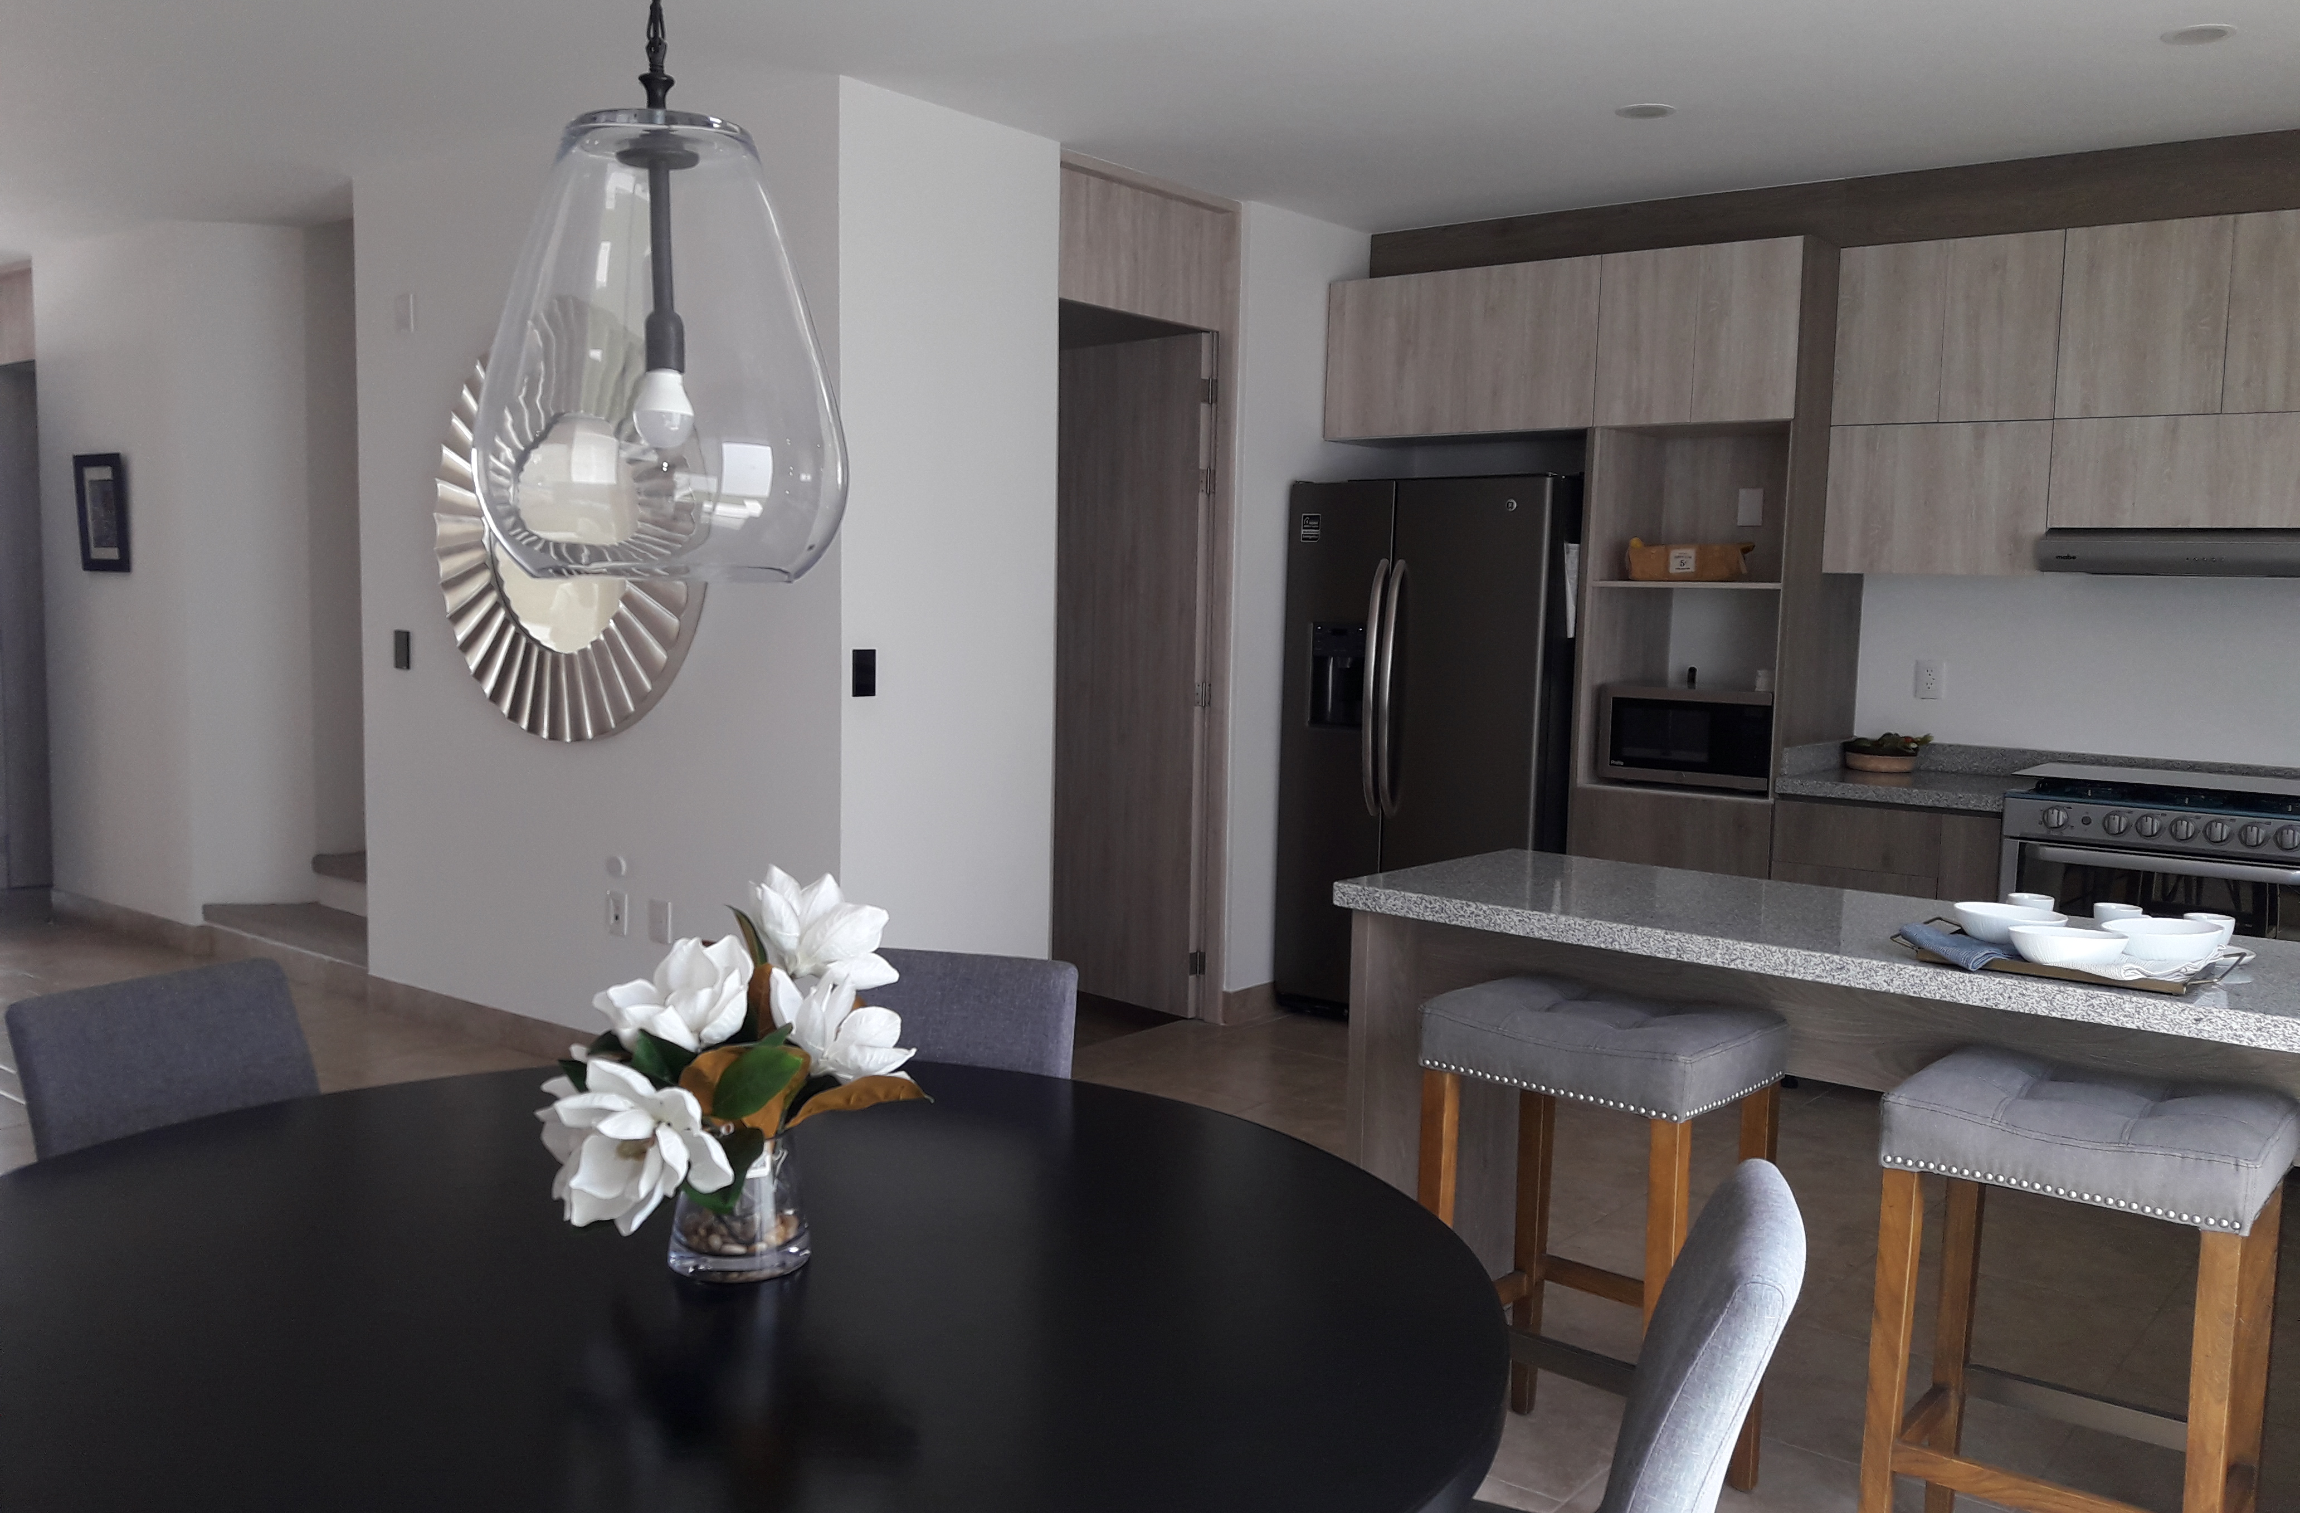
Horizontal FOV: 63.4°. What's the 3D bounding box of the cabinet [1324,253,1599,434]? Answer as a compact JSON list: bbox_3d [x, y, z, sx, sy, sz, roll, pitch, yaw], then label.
[{"bbox_3d":[1.147,-1.291,6.102,0.965,0.510,0.600,5,7,38],"label":"cabinet"}]

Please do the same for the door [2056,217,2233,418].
[{"bbox_3d":[2.642,-1.160,4.947,0.401,0.509,0.030,5,7,38],"label":"door"}]

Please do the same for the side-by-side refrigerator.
[{"bbox_3d":[1.039,-0.014,6.114,0.914,1.754,0.840,5,7,38],"label":"side-by-side refrigerator"}]

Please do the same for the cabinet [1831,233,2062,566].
[{"bbox_3d":[2.345,-0.997,5.403,0.606,0.937,0.350,5,7,38],"label":"cabinet"}]

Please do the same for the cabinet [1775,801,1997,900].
[{"bbox_3d":[2.214,0.524,5.415,0.612,0.815,0.610,5,7,38],"label":"cabinet"}]

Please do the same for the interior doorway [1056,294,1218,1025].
[{"bbox_3d":[-0.079,-0.202,5.592,0.130,2.200,0.790,6,7,39],"label":"interior doorway"}]

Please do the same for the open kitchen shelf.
[{"bbox_3d":[1.750,-0.451,5.688,0.600,1.070,0.630,6,7,39],"label":"open kitchen shelf"}]

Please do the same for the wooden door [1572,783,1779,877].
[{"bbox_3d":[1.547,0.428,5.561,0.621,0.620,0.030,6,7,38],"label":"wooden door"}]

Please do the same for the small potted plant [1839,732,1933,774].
[{"bbox_3d":[2.213,-0.011,5.595,0.220,0.125,0.200,6,7,39],"label":"small potted plant"}]

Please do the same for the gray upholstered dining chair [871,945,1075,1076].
[{"bbox_3d":[-0.354,0.752,2.555,0.440,0.880,0.600,3,6,14],"label":"gray upholstered dining chair"}]

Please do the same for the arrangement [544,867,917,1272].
[{"bbox_3d":[-0.409,0.311,1.820,0.355,0.380,0.310,0,6,-13],"label":"arrangement"}]

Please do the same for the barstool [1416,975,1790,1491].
[{"bbox_3d":[0.699,0.772,2.920,0.445,0.787,0.370,5,7,38],"label":"barstool"}]

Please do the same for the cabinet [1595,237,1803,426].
[{"bbox_3d":[1.770,-1.234,5.608,0.600,0.505,0.630,6,7,39],"label":"cabinet"}]

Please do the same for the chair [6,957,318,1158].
[{"bbox_3d":[-1.142,0.751,2.404,0.600,0.880,0.440,5,7,36],"label":"chair"}]

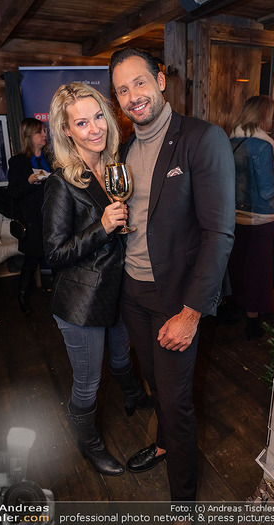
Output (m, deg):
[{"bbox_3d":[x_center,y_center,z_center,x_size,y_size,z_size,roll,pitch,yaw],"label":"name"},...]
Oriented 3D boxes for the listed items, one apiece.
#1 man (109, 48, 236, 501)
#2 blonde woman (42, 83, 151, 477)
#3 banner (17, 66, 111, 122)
[{"bbox_3d":[0.089,0.152,1.358,0.600,1.790,0.500,4,16,19],"label":"man"},{"bbox_3d":[-0.108,0.217,1.490,0.540,1.710,0.460,-14,21,-38],"label":"blonde woman"},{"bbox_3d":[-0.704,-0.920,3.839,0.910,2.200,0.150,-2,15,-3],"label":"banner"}]

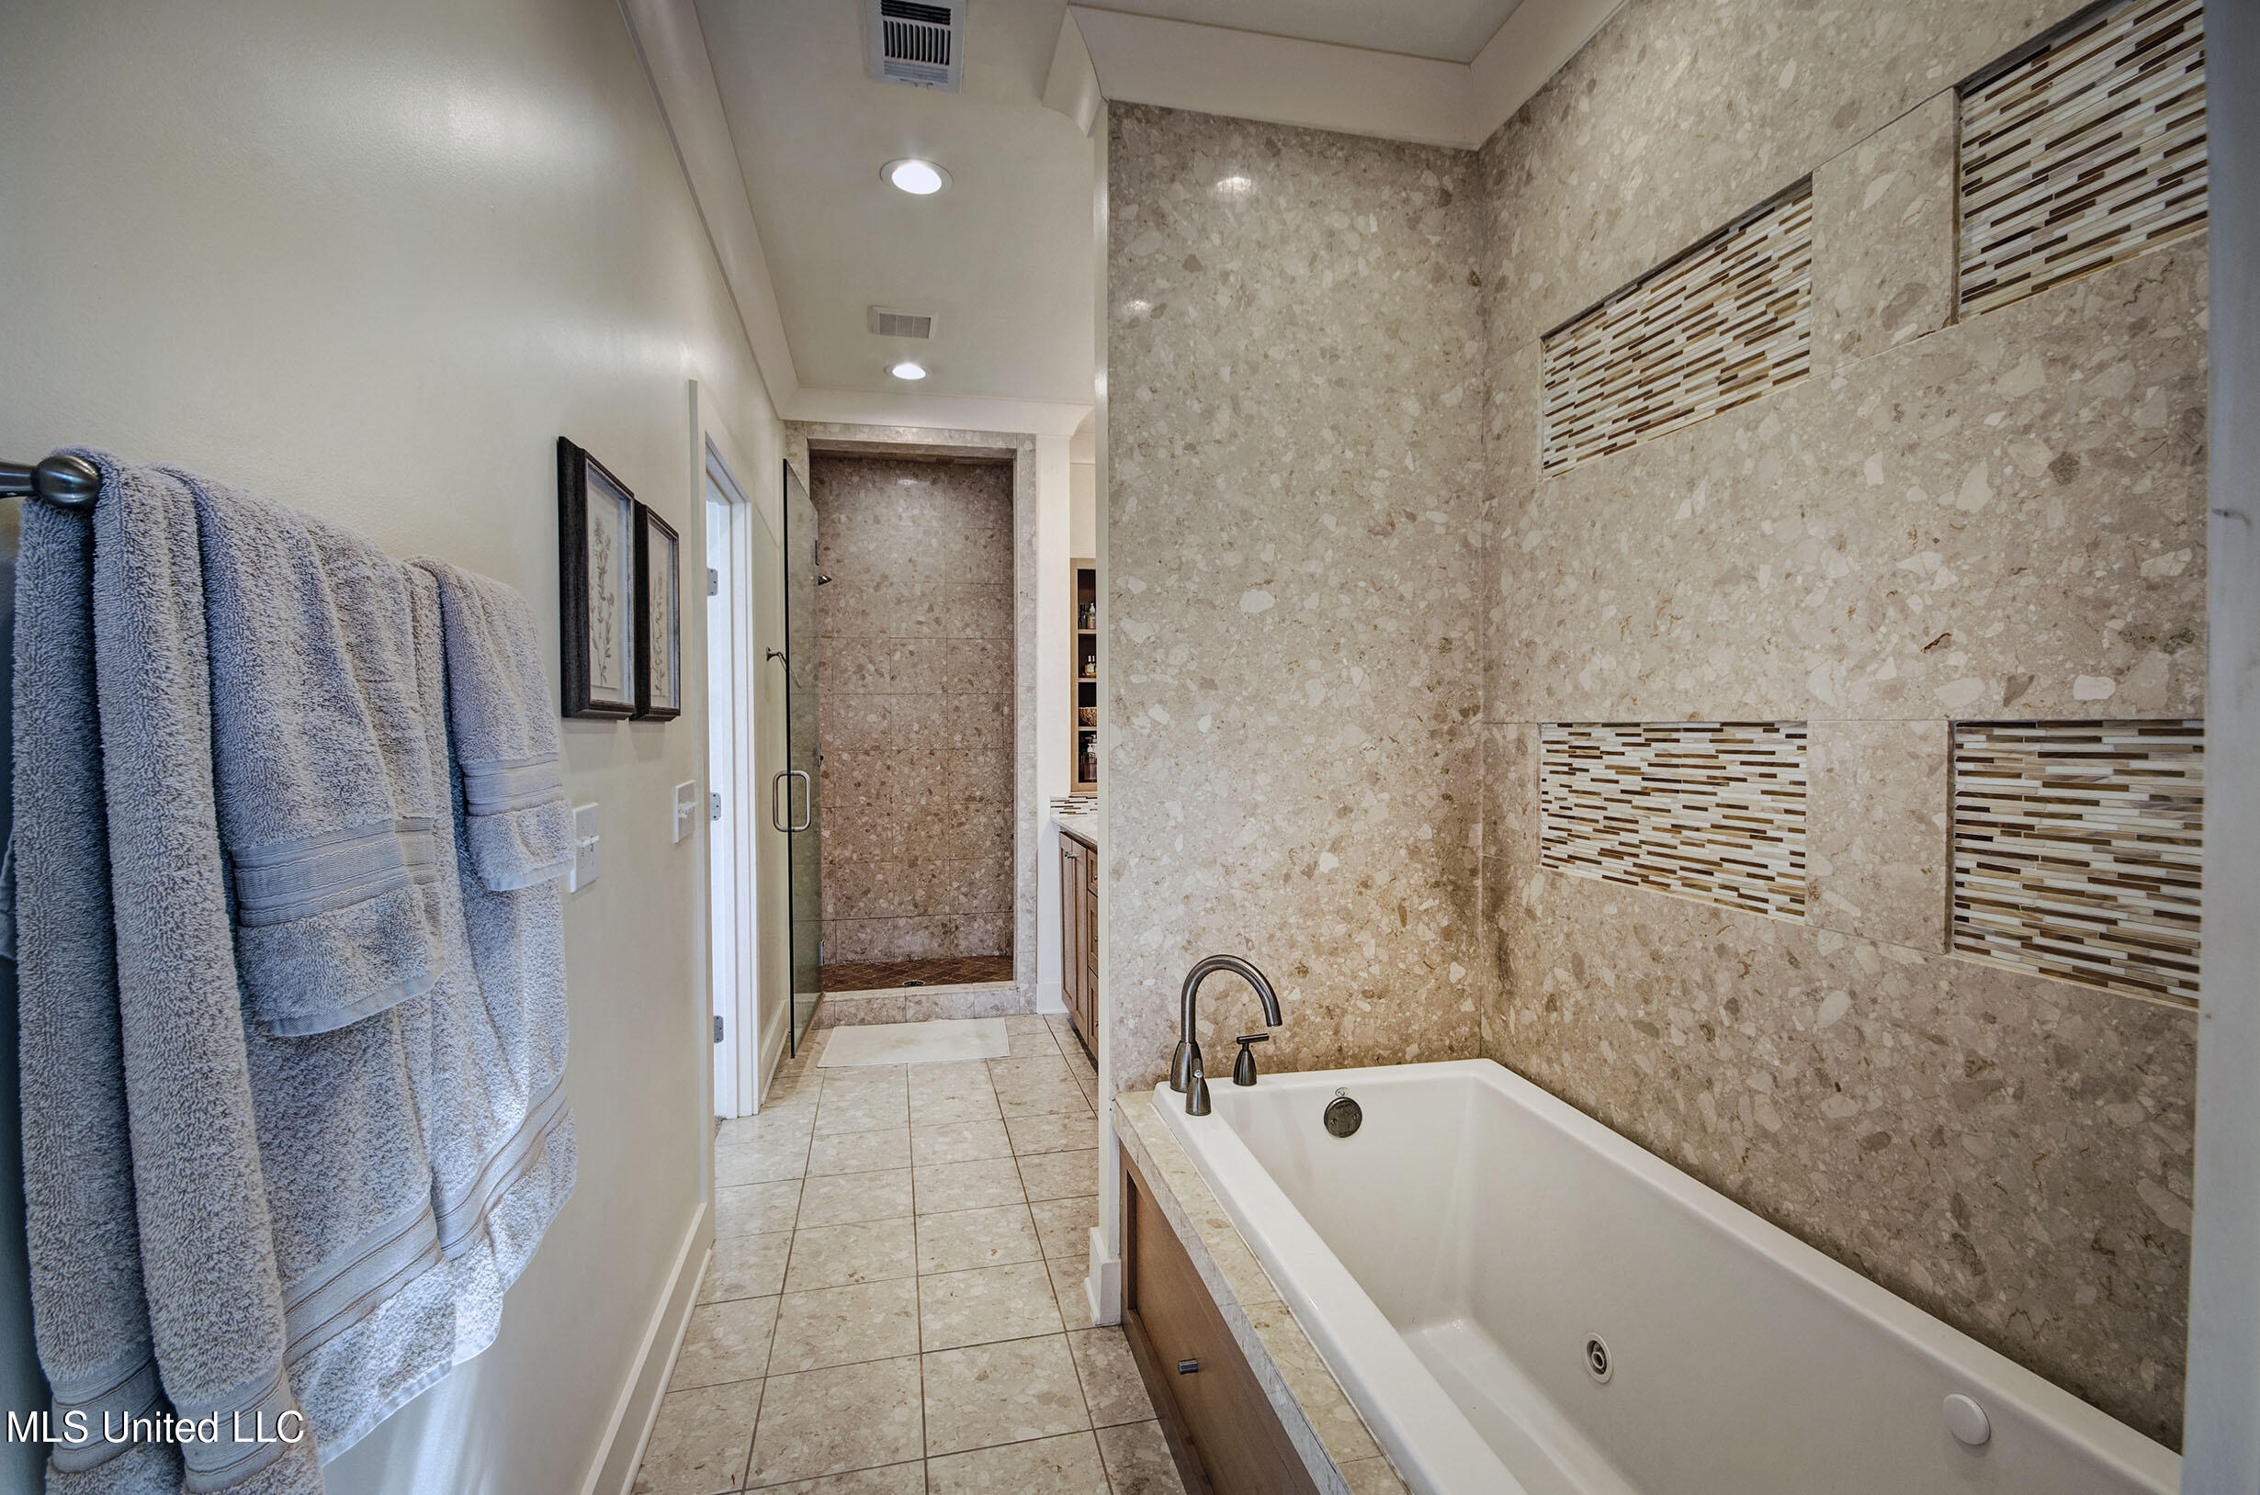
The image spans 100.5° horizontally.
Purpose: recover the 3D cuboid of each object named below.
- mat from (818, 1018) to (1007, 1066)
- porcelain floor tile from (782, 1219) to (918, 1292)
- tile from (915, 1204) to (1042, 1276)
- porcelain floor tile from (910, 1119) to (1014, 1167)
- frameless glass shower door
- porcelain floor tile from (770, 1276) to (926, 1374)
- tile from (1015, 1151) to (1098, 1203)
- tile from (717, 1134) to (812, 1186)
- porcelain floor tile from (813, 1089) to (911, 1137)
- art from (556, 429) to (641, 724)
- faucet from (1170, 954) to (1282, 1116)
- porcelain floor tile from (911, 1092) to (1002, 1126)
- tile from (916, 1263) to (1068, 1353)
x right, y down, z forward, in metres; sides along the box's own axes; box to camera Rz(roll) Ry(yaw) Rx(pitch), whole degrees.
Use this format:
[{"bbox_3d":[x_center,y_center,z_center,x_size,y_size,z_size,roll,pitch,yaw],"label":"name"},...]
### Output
[{"bbox_3d":[-0.897,1.252,3.991,0.750,0.014,0.505,0,1,-9],"label":"mat"},{"bbox_3d":[-0.688,1.268,2.346,0.302,0.010,0.292,0,1,-14],"label":"porcelain floor tile"},{"bbox_3d":[-0.392,1.266,2.420,0.302,0.010,0.292,0,1,-14],"label":"tile"},{"bbox_3d":[-0.532,1.256,2.981,0.302,0.010,0.292,0,1,-14],"label":"porcelain floor tile"},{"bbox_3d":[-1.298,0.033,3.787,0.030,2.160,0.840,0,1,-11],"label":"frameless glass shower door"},{"bbox_3d":[-0.627,1.293,2.098,0.306,0.011,0.298,0,1,-14],"label":"porcelain floor tile"},{"bbox_3d":[-0.170,1.281,2.818,0.306,0.011,0.298,0,1,-14],"label":"tile"},{"bbox_3d":[-1.124,1.259,2.833,0.302,0.010,0.292,0,1,-14],"label":"tile"},{"bbox_3d":[-0.898,1.253,3.188,0.302,0.010,0.292,0,1,-14],"label":"porcelain floor tile"},{"bbox_3d":[-0.878,-0.257,1.577,0.033,0.418,0.345,0,1,-14],"label":"art"},{"bbox_3d":[0.211,0.600,2.023,0.255,0.305,0.265,0,1,31],"label":"faucet"},{"bbox_3d":[-0.602,1.252,3.262,0.302,0.010,0.292,0,1,-14],"label":"porcelain floor tile"},{"bbox_3d":[-0.327,1.292,2.173,0.306,0.011,0.298,0,1,-14],"label":"tile"}]

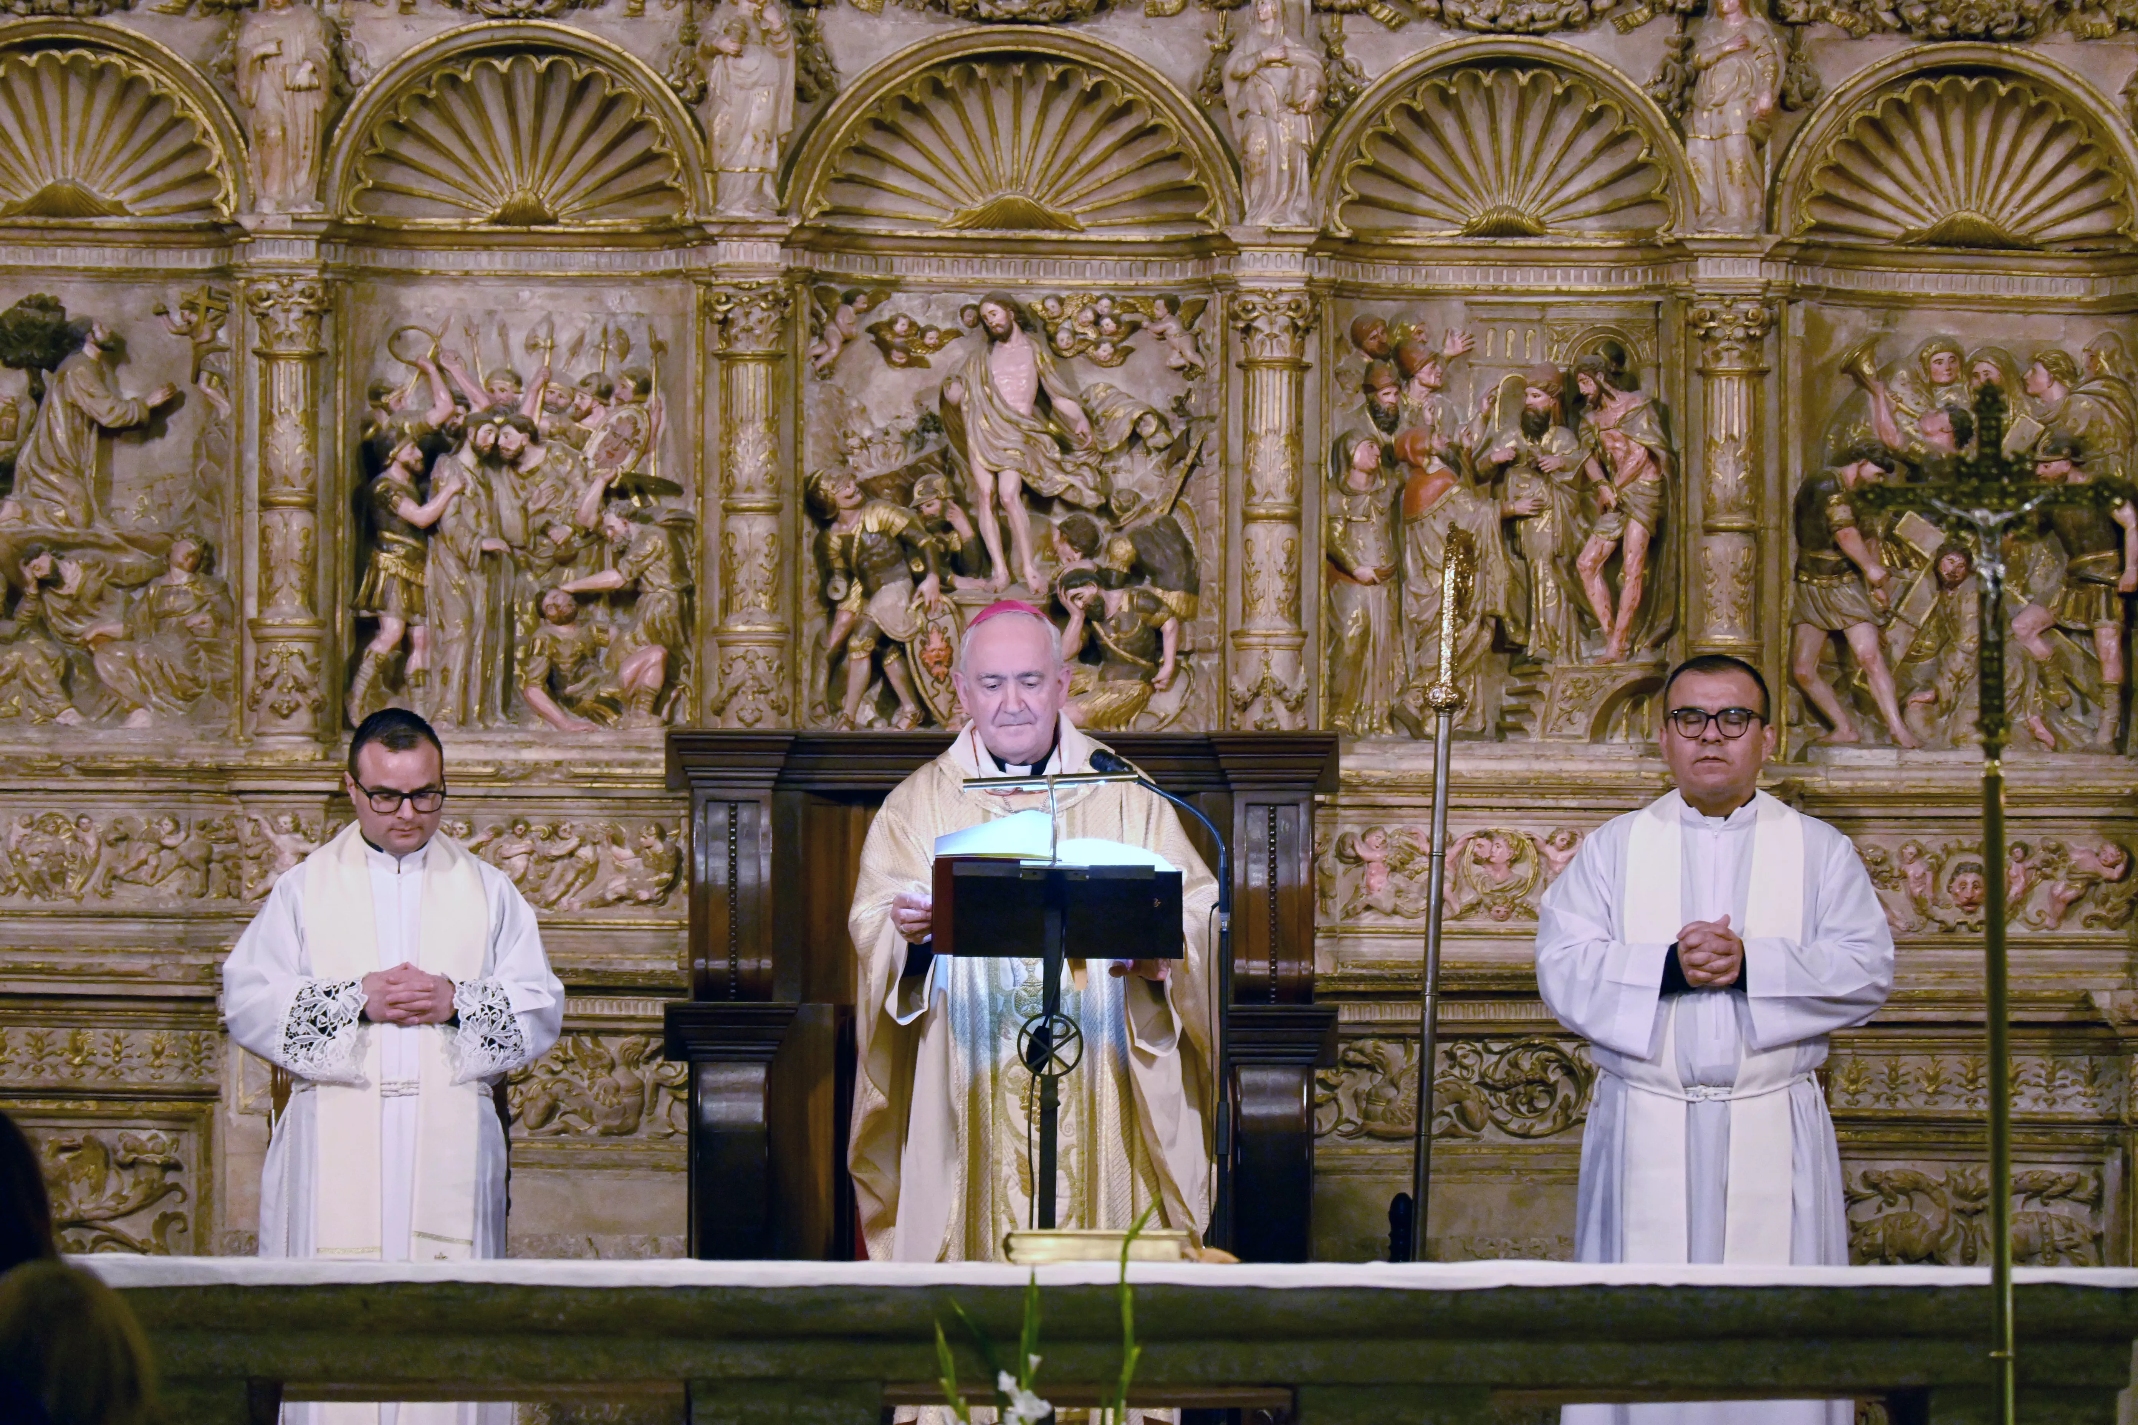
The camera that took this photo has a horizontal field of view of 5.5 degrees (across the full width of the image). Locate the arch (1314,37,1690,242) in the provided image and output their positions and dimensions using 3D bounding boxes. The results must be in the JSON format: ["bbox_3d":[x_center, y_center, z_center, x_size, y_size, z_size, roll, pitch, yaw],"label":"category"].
[{"bbox_3d":[0.709,-0.938,36.500,0.616,0.328,0.200,1,-3,-3],"label":"arch"}]

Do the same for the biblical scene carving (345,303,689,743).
[{"bbox_3d":[-0.856,-0.303,34.700,0.530,0.660,0.170,0,-1,0],"label":"biblical scene carving"}]

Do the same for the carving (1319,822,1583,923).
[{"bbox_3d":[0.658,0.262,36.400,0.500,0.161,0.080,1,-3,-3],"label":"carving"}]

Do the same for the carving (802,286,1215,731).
[{"bbox_3d":[-0.098,-0.329,36.400,0.674,0.728,0.170,1,-3,-3],"label":"carving"}]

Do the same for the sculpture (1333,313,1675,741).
[{"bbox_3d":[0.678,-0.289,34.700,0.530,0.665,0.170,0,-1,0],"label":"sculpture"}]

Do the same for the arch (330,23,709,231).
[{"bbox_3d":[-0.908,-0.957,36.400,0.628,0.333,0.200,1,-3,-3],"label":"arch"}]

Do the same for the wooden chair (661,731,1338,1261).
[{"bbox_3d":[-0.111,0.777,35.700,1.087,1.463,0.750,0,-3,0],"label":"wooden chair"}]

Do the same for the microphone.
[{"bbox_3d":[0.176,0.762,33.200,0.340,1.420,0.250,-1,-2,41],"label":"microphone"}]

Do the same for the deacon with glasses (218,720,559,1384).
[{"bbox_3d":[-1.033,0.848,34.000,0.520,1.700,0.430,0,-1,-5],"label":"deacon with glasses"}]

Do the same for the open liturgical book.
[{"bbox_3d":[-0.022,0.251,33.150,0.370,0.080,0.270,0,-29,0],"label":"open liturgical book"}]

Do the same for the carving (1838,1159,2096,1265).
[{"bbox_3d":[1.482,0.848,36.500,0.416,0.213,0.080,1,-3,-3],"label":"carving"}]

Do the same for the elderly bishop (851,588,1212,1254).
[{"bbox_3d":[-0.054,0.682,33.550,0.560,1.700,0.480,0,-1,0],"label":"elderly bishop"}]

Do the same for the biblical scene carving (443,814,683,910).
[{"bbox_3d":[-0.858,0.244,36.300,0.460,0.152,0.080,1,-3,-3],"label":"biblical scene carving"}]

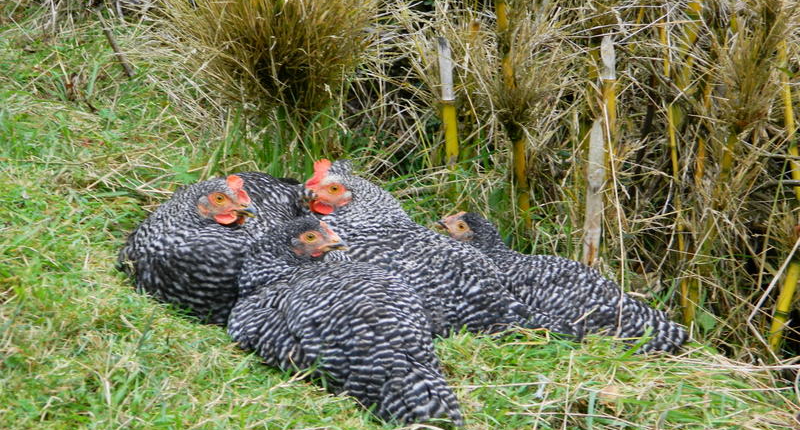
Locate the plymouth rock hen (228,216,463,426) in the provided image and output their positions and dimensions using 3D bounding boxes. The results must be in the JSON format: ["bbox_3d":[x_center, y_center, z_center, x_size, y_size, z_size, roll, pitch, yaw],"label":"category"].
[{"bbox_3d":[-0.068,0.135,2.500,0.190,0.210,0.360,-15,23,-39],"label":"plymouth rock hen"}]

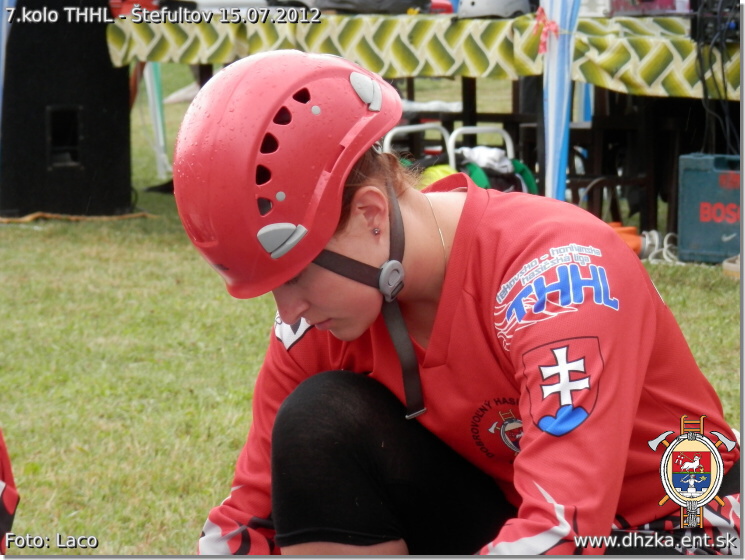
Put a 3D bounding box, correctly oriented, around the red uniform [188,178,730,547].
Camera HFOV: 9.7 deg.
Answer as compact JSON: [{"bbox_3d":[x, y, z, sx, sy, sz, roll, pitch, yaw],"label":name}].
[{"bbox_3d":[0.105,0.125,4.600,0.570,0.490,0.480,-4,6,-39],"label":"red uniform"}]

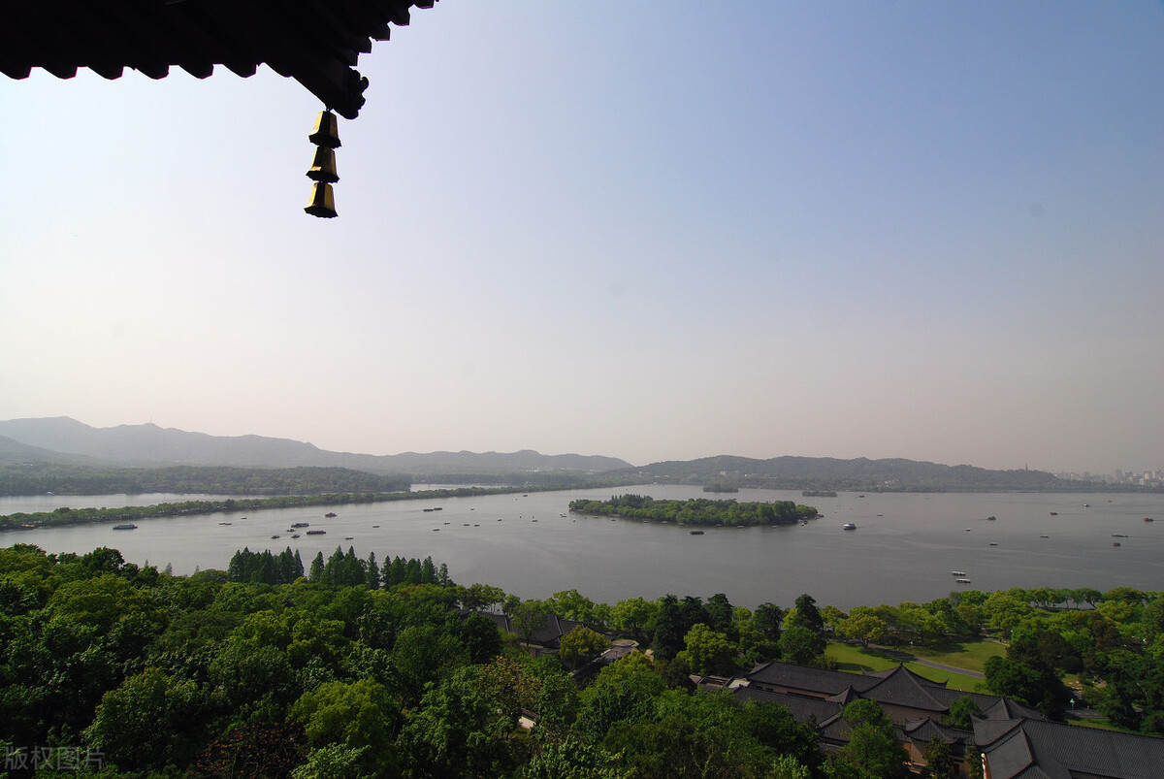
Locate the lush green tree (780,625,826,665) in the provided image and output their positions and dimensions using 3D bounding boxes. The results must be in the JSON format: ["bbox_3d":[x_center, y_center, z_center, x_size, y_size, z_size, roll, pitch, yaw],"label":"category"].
[{"bbox_3d":[72.530,84.460,191.490,15.420,12.690,15.420,0,-9,0],"label":"lush green tree"}]

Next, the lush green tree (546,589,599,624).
[{"bbox_3d":[-4.210,90.460,241.050,21.670,15.740,21.670,0,-9,0],"label":"lush green tree"}]

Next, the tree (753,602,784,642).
[{"bbox_3d":[68.840,86.500,214.780,11.170,15.680,11.170,0,-9,0],"label":"tree"}]

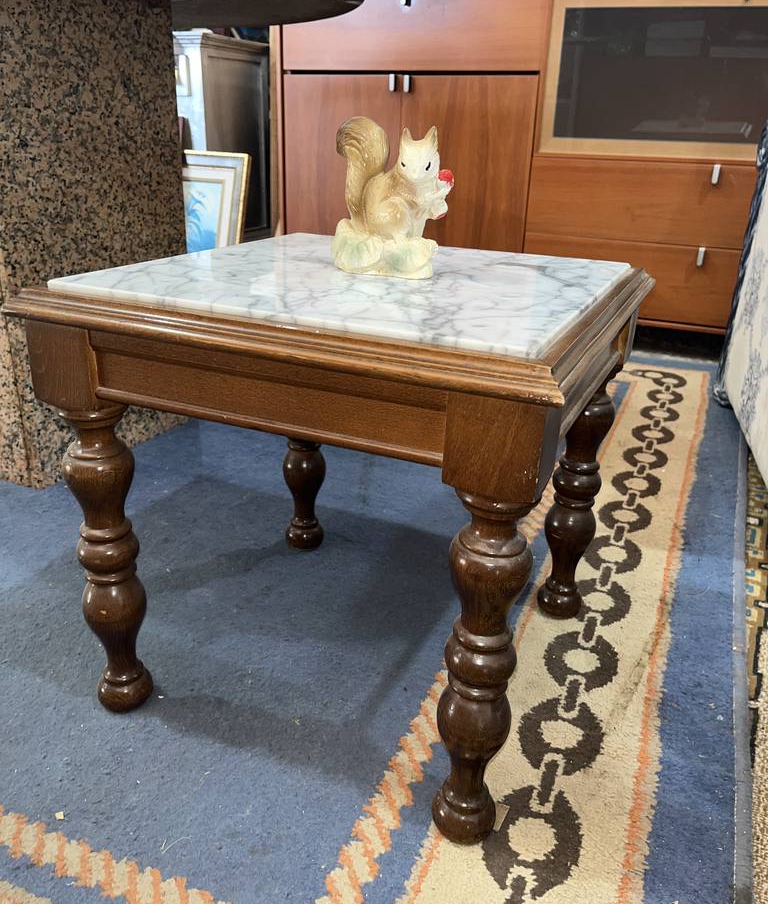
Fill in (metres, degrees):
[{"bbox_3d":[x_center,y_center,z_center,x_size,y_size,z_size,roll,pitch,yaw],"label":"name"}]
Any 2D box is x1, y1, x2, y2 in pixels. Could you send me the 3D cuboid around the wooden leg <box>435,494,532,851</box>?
[{"bbox_3d":[0.072,0.172,0.584,0.059,0.335,0.059,12,25,22],"label":"wooden leg"}]

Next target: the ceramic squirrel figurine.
[{"bbox_3d":[0.012,-0.229,0.694,0.106,0.130,0.060,14,25,25],"label":"ceramic squirrel figurine"}]

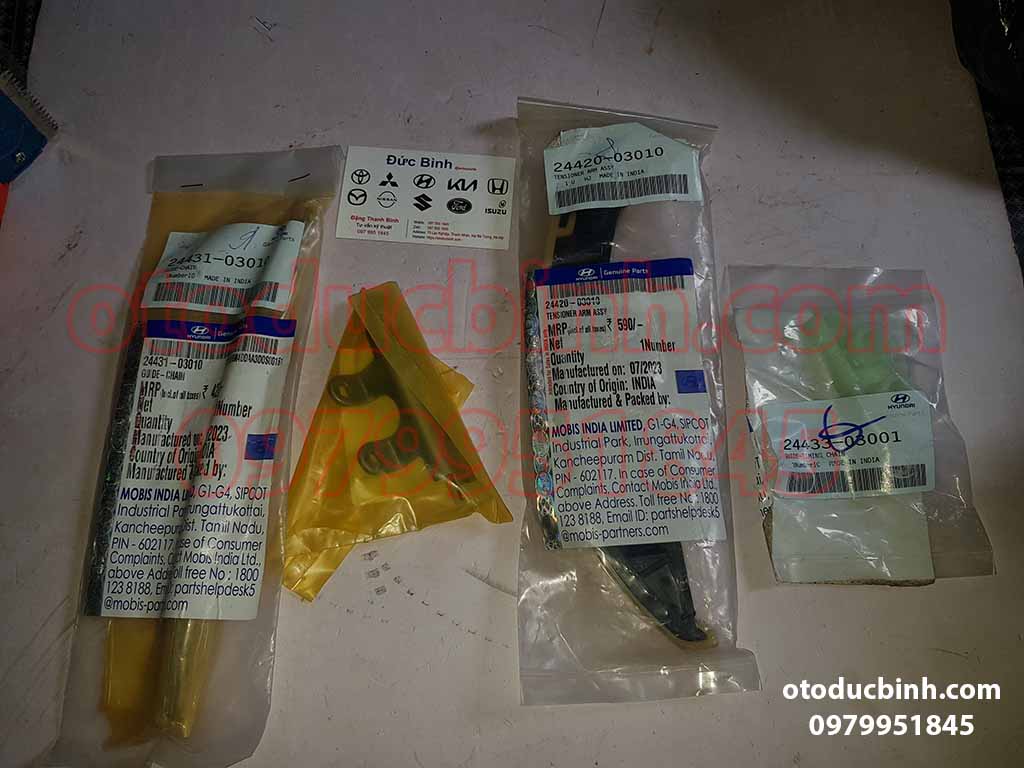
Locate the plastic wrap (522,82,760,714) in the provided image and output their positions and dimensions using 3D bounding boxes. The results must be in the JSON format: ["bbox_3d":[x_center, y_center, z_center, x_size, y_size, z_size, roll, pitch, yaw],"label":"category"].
[{"bbox_3d":[0.058,-0.009,0.373,0.108,0.023,0.307,0,75,-1],"label":"plastic wrap"}]

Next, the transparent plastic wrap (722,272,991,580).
[{"bbox_3d":[0.167,0.012,0.369,0.105,0.023,0.160,-3,75,-2],"label":"transparent plastic wrap"}]

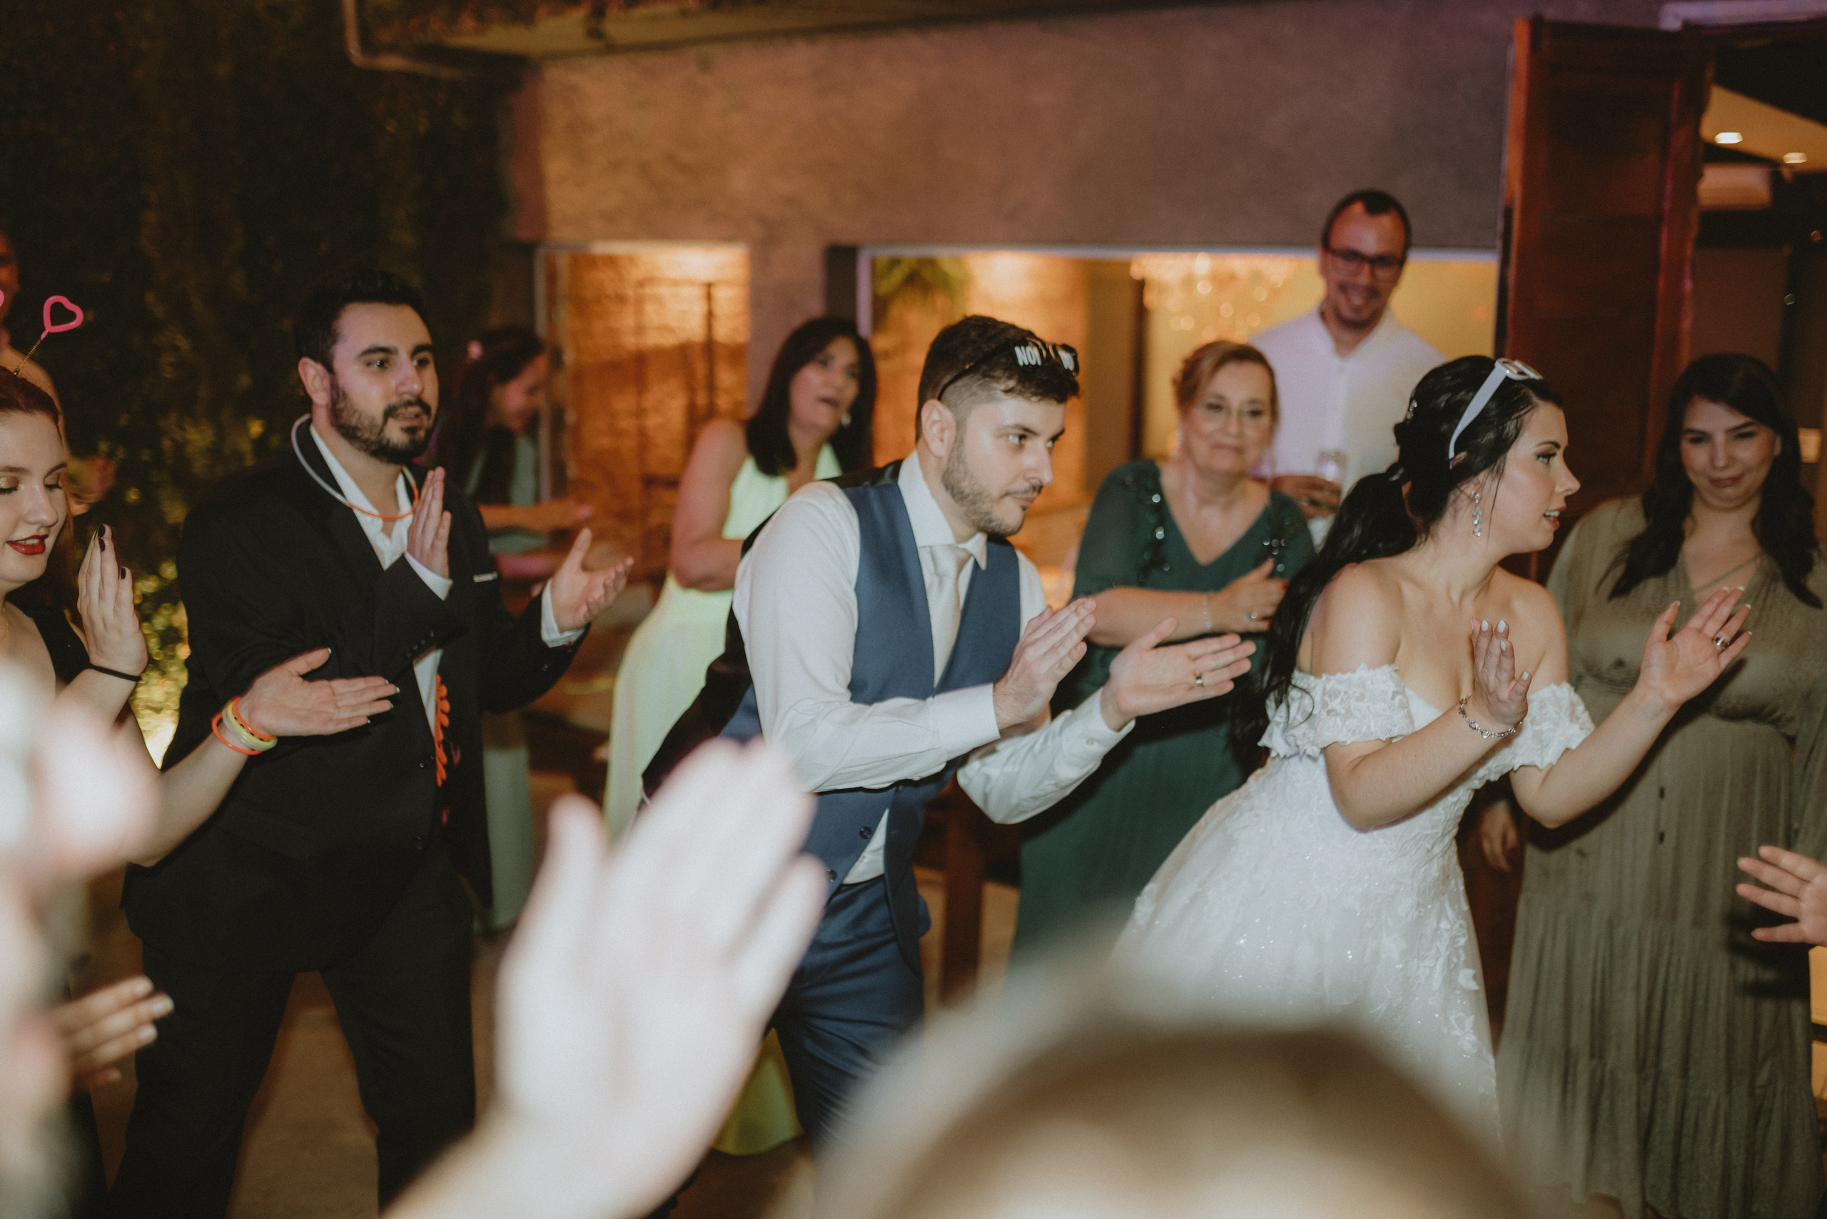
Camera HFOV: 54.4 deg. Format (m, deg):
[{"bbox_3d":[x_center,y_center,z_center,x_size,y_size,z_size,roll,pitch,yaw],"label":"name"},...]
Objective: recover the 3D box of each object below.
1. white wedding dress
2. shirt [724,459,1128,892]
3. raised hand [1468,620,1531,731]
[{"bbox_3d":[0.456,0.652,2.263,0.820,1.190,0.850,-6,11,-34],"label":"white wedding dress"},{"bbox_3d":[0.015,0.069,2.139,0.520,0.570,0.440,2,12,-38],"label":"shirt"},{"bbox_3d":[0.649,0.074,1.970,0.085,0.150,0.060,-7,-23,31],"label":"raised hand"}]

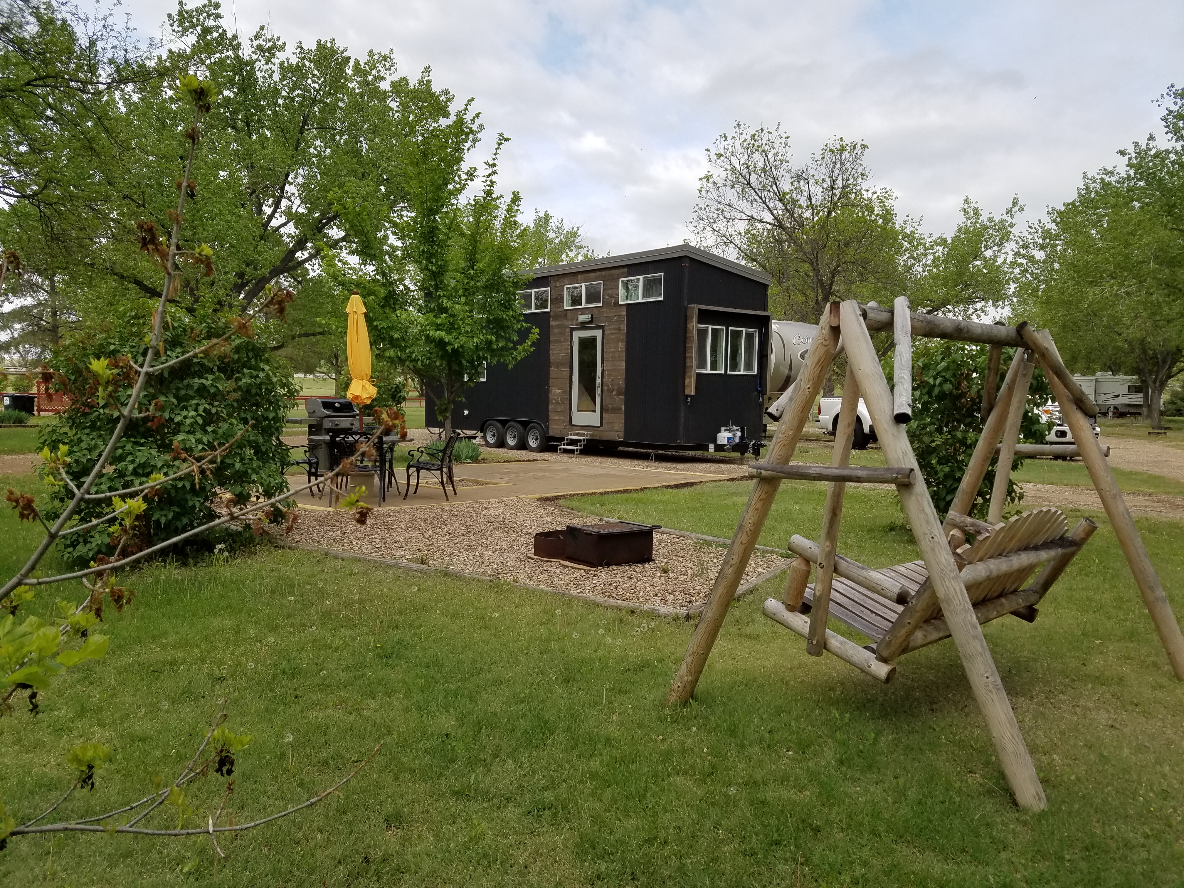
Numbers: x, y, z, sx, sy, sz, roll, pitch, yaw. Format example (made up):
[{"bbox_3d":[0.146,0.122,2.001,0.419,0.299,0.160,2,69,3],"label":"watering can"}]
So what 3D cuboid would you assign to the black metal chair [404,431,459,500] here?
[{"bbox_3d":[-2.024,0.257,11.318,0.640,0.860,0.620,1,3,2],"label":"black metal chair"}]

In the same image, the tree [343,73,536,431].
[{"bbox_3d":[-2.059,-2.272,12.553,2.900,5.700,2.800,1,3,0],"label":"tree"}]

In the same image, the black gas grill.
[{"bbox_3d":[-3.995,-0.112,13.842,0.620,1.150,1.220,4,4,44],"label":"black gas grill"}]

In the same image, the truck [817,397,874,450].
[{"bbox_3d":[8.963,-0.744,22.685,2.050,1.980,6.500,-1,4,-34],"label":"truck"}]

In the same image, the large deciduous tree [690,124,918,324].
[{"bbox_3d":[9.386,-7.281,38.665,10.000,13.400,9.500,1,3,0],"label":"large deciduous tree"}]

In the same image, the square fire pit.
[{"bbox_3d":[0.007,0.827,7.643,0.800,0.290,0.820,-1,4,-34],"label":"square fire pit"}]

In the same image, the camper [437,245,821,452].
[{"bbox_3d":[-0.100,-1.910,20.700,2.600,4.160,10.370,-2,4,-42],"label":"camper"}]

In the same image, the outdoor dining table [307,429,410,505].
[{"bbox_3d":[-2.884,0.300,11.093,1.300,0.730,1.300,1,3,0],"label":"outdoor dining table"}]

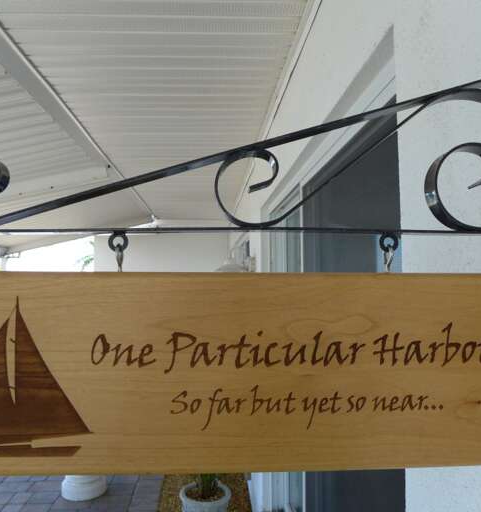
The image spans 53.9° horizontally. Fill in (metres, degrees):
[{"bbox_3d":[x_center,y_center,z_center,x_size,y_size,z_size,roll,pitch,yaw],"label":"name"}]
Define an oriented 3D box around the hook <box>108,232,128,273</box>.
[{"bbox_3d":[-0.120,-0.003,0.462,0.019,0.039,0.013,0,-4,-3],"label":"hook"}]

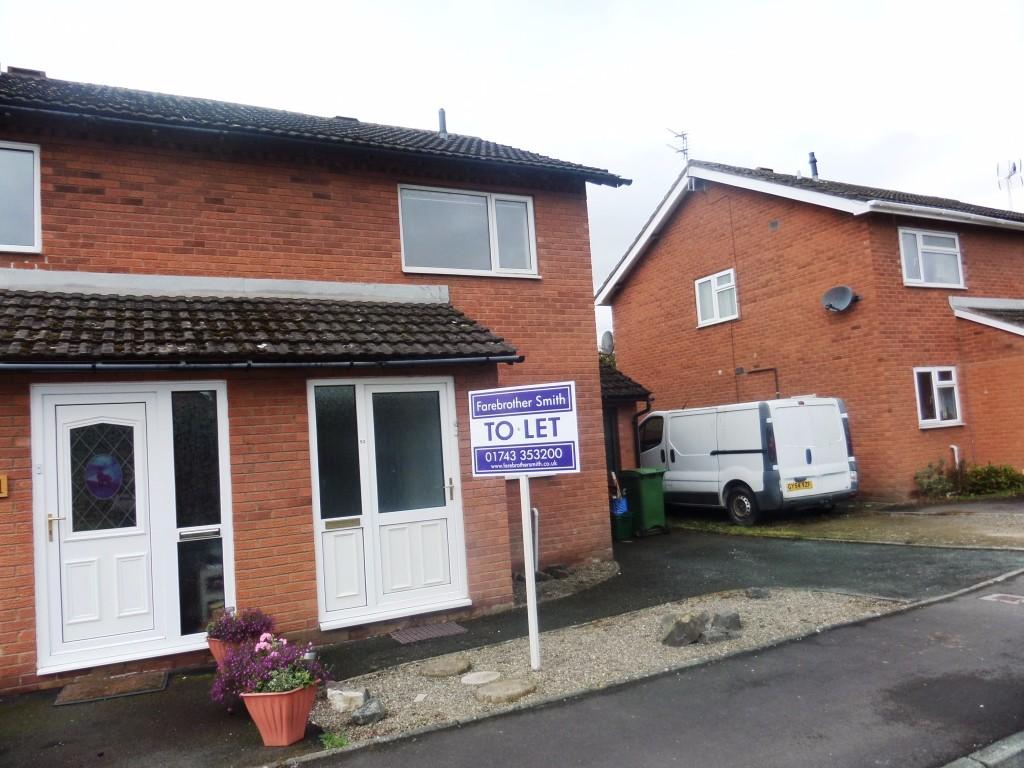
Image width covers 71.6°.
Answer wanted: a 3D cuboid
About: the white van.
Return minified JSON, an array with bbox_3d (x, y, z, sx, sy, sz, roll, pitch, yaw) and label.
[{"bbox_3d":[3.745,1.357,13.147,1.910,1.970,4.780,-2,-4,-26],"label":"white van"}]

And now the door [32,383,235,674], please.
[{"bbox_3d":[-2.798,1.011,5.327,1.309,2.048,0.100,-2,-4,-28],"label":"door"}]

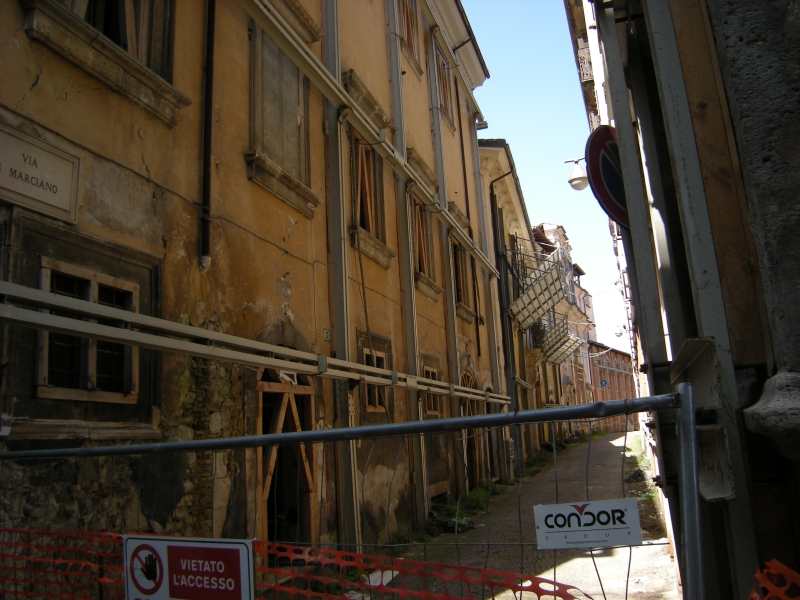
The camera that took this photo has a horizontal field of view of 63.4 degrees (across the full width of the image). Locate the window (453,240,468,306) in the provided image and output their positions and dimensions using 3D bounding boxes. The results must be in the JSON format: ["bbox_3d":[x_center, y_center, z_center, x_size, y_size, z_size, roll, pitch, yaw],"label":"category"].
[{"bbox_3d":[1.693,-0.836,18.908,0.250,2.121,1.638,-8,-14,18],"label":"window"}]

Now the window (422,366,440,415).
[{"bbox_3d":[0.697,2.079,14.719,0.200,1.067,1.050,-8,-14,18],"label":"window"}]

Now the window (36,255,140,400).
[{"bbox_3d":[-2.626,0.305,5.485,0.200,1.105,1.084,-8,-14,18],"label":"window"}]

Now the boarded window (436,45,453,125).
[{"bbox_3d":[1.379,-6.822,20.435,0.250,2.100,1.470,-8,-14,18],"label":"boarded window"}]

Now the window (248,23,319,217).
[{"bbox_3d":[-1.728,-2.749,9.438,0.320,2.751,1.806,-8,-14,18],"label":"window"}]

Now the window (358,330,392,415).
[{"bbox_3d":[-0.428,1.338,11.649,0.220,1.420,1.554,-8,-14,18],"label":"window"}]

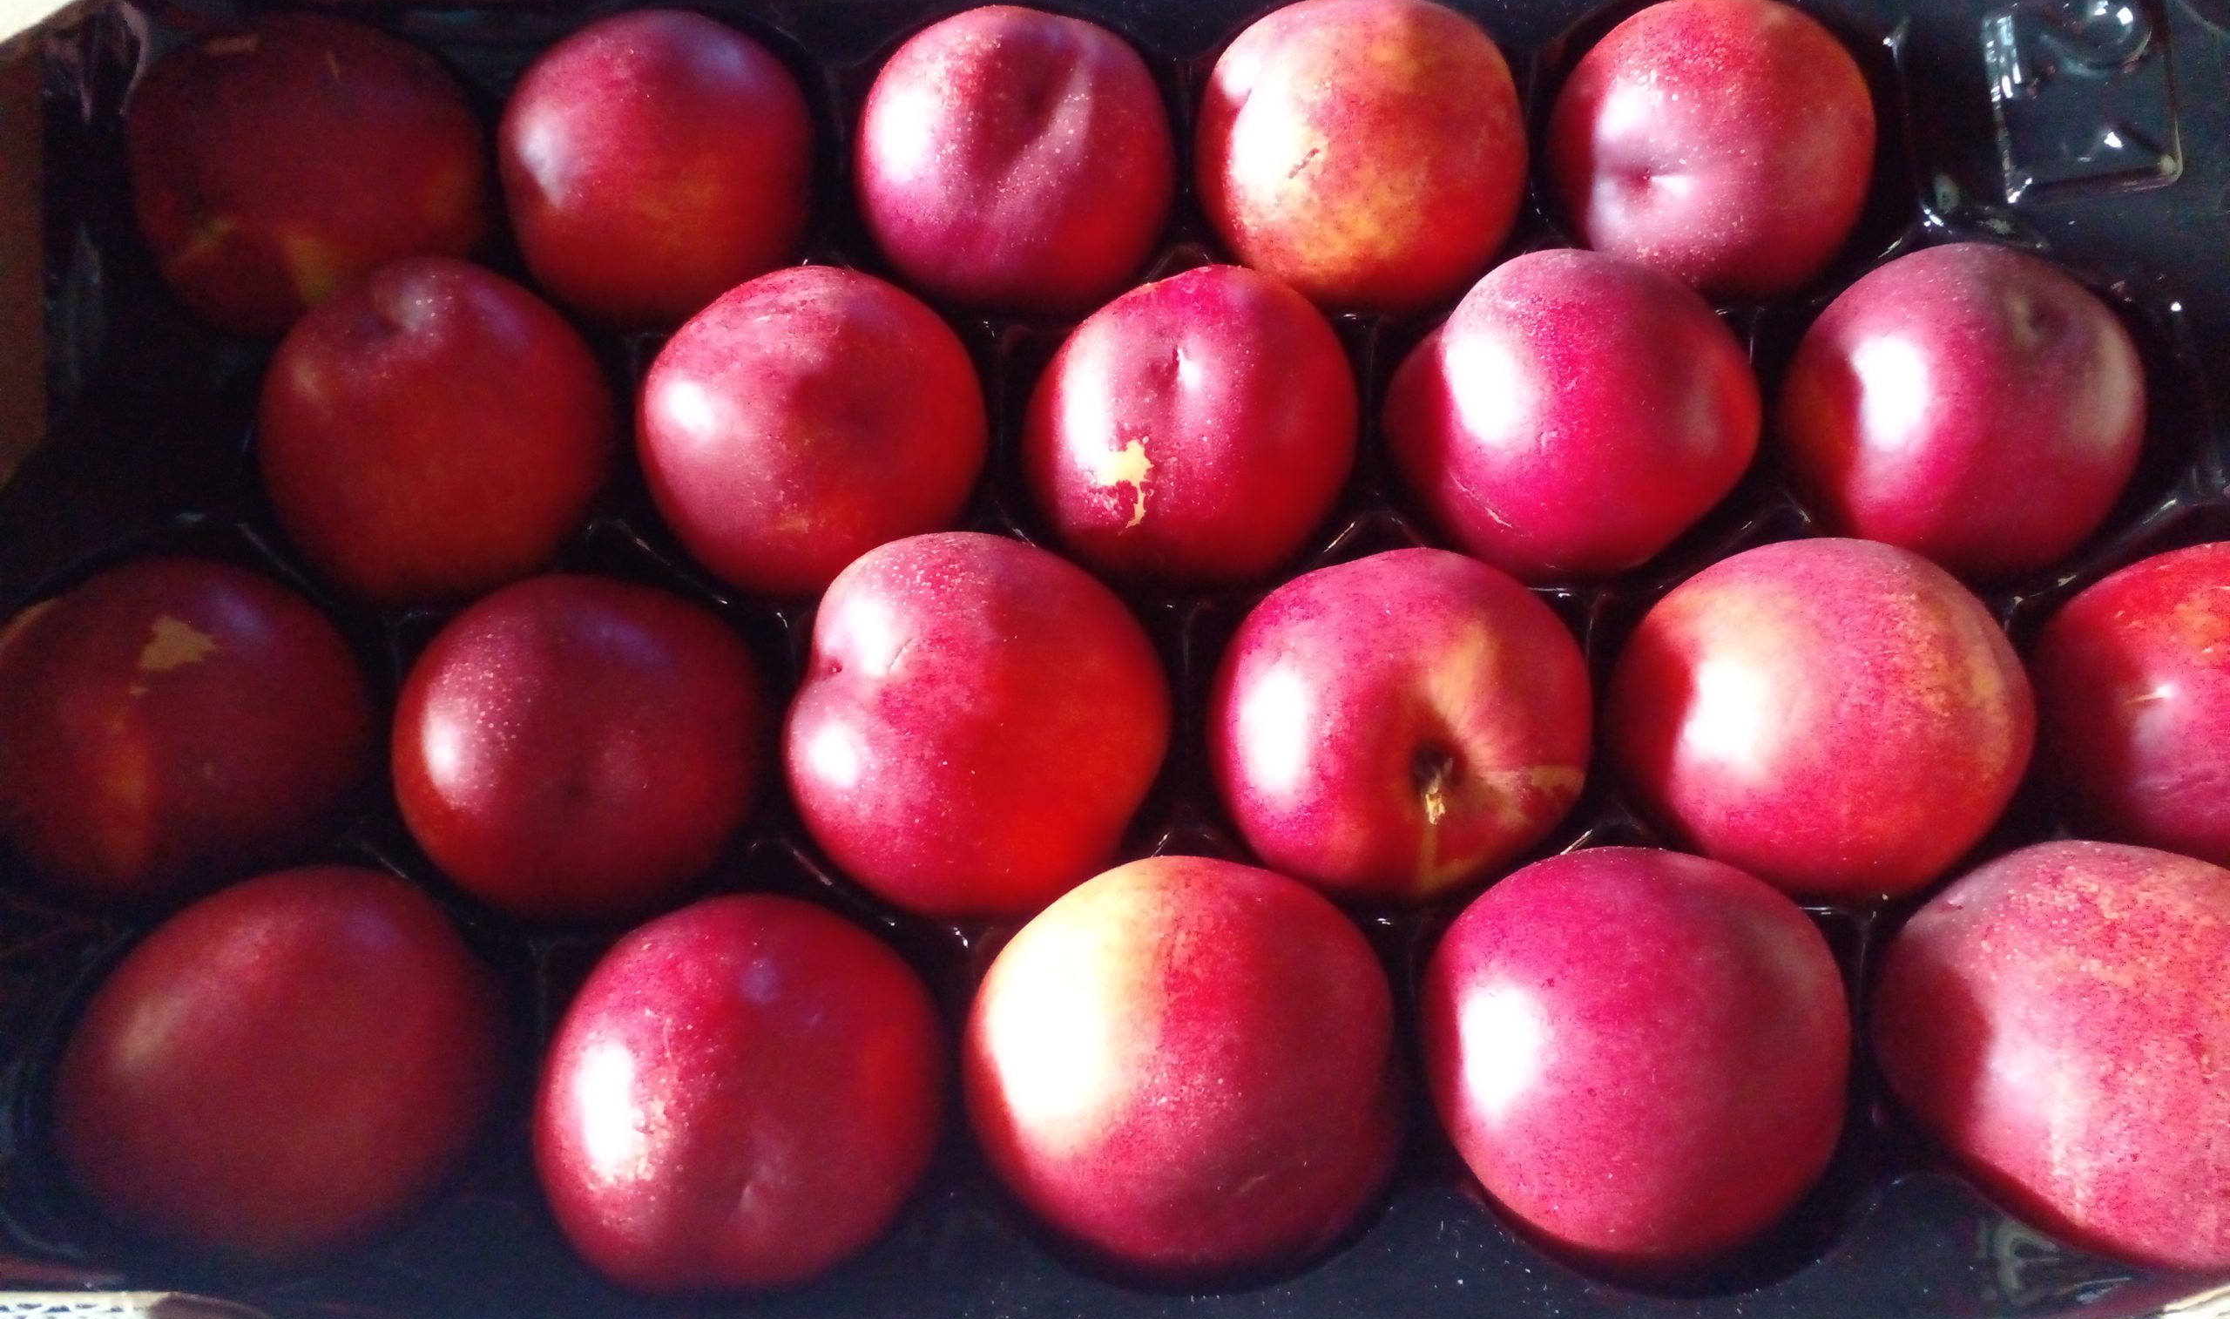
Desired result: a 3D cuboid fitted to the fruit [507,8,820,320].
[{"bbox_3d":[-0.100,-0.107,0.383,0.066,0.065,0.067,-1,66,1],"label":"fruit"}]

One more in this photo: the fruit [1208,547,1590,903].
[{"bbox_3d":[0.053,0.012,0.326,0.069,0.066,0.065,-1,66,1],"label":"fruit"}]

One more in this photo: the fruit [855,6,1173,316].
[{"bbox_3d":[-0.021,-0.106,0.373,0.068,0.062,0.065,-1,67,2],"label":"fruit"}]

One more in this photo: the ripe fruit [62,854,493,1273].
[{"bbox_3d":[-0.142,0.069,0.298,0.070,0.065,0.067,0,67,2],"label":"ripe fruit"}]

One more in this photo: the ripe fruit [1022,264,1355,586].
[{"bbox_3d":[0.014,-0.046,0.343,0.066,0.061,0.064,0,67,2],"label":"ripe fruit"}]

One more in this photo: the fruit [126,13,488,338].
[{"bbox_3d":[-0.175,-0.105,0.379,0.072,0.067,0.070,-1,67,2],"label":"fruit"}]

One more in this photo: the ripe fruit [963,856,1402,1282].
[{"bbox_3d":[0.011,0.067,0.291,0.073,0.067,0.069,0,67,2],"label":"ripe fruit"}]

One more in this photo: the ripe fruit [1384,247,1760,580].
[{"bbox_3d":[0.089,-0.048,0.343,0.071,0.064,0.066,-1,67,2],"label":"ripe fruit"}]

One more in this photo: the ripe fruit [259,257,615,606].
[{"bbox_3d":[-0.136,-0.046,0.352,0.067,0.065,0.071,-1,67,2],"label":"ripe fruit"}]

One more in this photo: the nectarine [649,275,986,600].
[{"bbox_3d":[-0.060,-0.045,0.349,0.069,0.064,0.067,-1,67,2],"label":"nectarine"}]

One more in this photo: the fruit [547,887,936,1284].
[{"bbox_3d":[-0.063,0.073,0.298,0.068,0.063,0.066,-1,67,2],"label":"fruit"}]

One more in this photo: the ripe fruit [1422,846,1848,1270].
[{"bbox_3d":[0.088,0.068,0.300,0.070,0.068,0.070,-1,66,1],"label":"ripe fruit"}]

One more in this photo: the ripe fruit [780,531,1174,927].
[{"bbox_3d":[-0.026,0.012,0.327,0.071,0.070,0.072,-1,66,1],"label":"ripe fruit"}]

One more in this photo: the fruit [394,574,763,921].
[{"bbox_3d":[-0.098,0.016,0.321,0.065,0.062,0.064,0,67,2],"label":"fruit"}]

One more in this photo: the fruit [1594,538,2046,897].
[{"bbox_3d":[0.127,0.011,0.317,0.072,0.065,0.067,-1,67,2],"label":"fruit"}]

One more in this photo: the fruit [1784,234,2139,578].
[{"bbox_3d":[0.169,-0.050,0.350,0.066,0.065,0.066,-1,66,1],"label":"fruit"}]

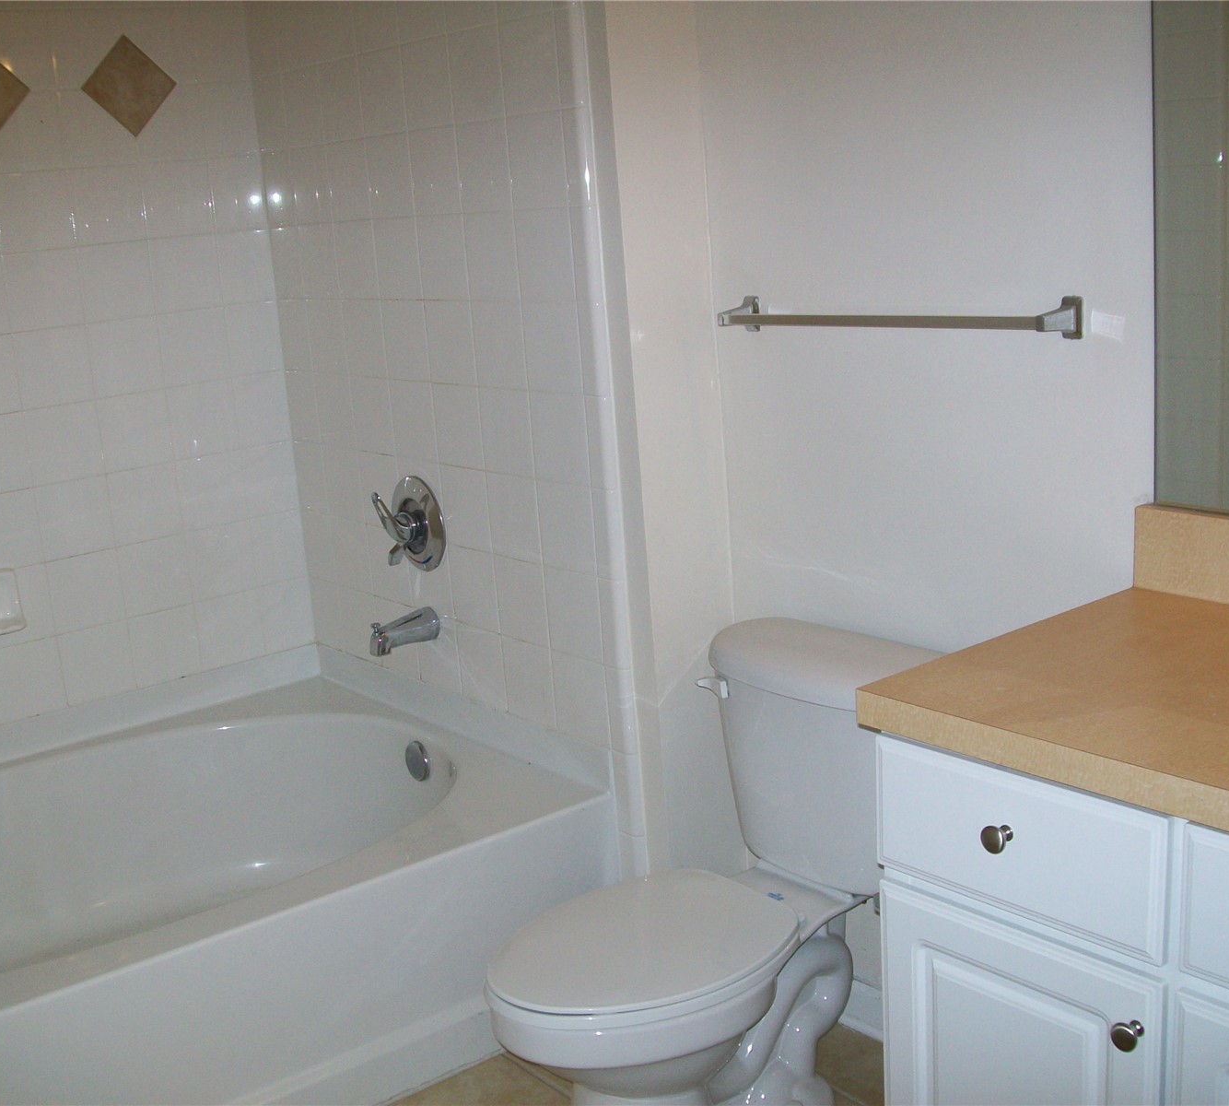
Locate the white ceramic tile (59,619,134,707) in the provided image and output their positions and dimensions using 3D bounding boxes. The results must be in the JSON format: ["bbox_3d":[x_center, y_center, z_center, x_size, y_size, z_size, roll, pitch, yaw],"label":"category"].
[{"bbox_3d":[-1.067,0.226,3.161,0.152,0.152,0.010,-15,17,-38],"label":"white ceramic tile"}]

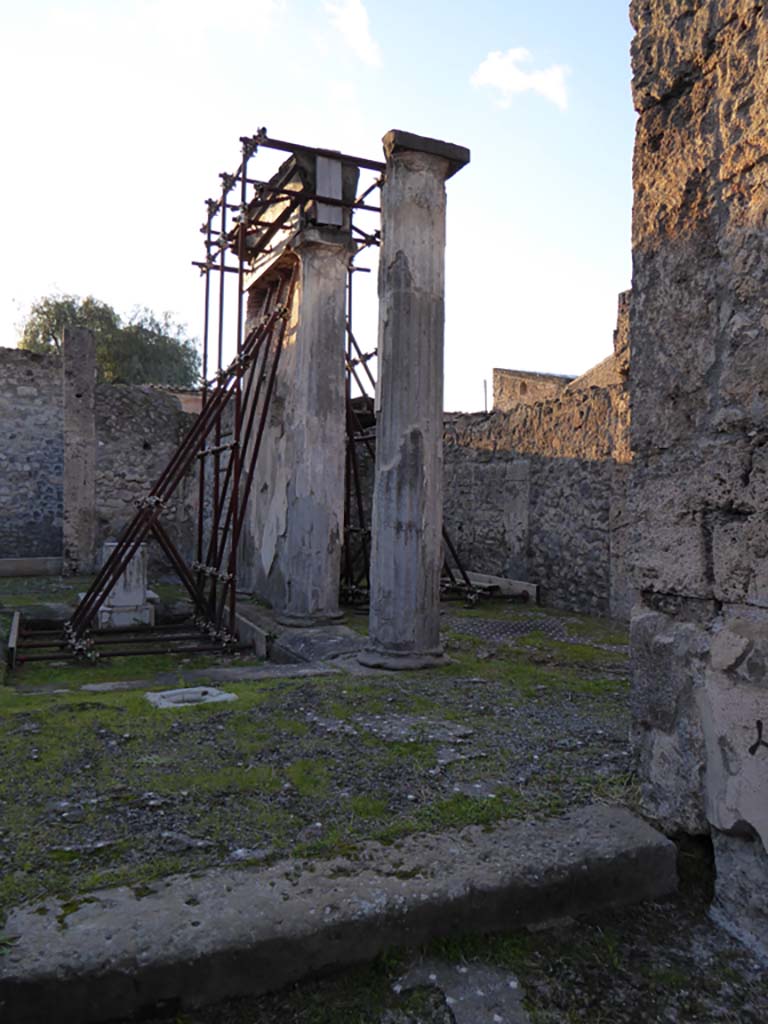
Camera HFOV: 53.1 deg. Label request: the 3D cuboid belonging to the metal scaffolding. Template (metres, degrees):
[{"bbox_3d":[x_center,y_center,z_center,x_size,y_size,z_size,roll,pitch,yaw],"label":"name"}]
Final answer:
[{"bbox_3d":[-1.186,-1.309,9.025,5.580,5.480,2.200,1,-1,-27],"label":"metal scaffolding"}]

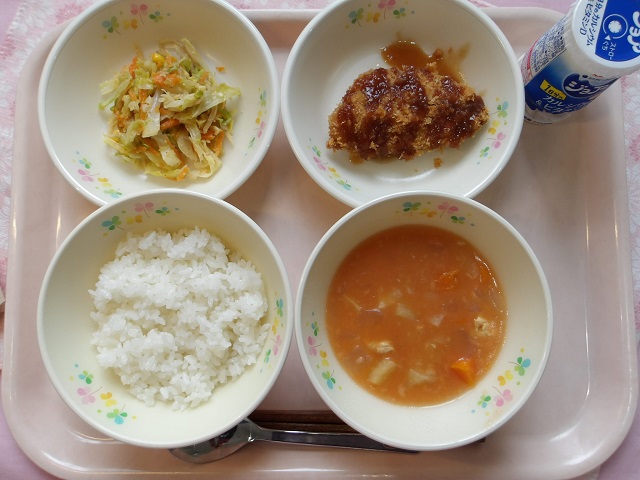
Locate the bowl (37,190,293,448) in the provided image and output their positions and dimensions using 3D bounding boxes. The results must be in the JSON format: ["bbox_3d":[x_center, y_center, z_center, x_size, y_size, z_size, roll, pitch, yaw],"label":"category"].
[{"bbox_3d":[-0.083,0.043,0.296,0.138,0.057,0.138,0,85,1],"label":"bowl"}]

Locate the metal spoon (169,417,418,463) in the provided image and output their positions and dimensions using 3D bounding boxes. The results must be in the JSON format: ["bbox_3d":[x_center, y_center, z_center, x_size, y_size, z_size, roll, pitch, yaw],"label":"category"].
[{"bbox_3d":[-0.019,0.121,0.308,0.162,0.018,0.039,4,85,1],"label":"metal spoon"}]

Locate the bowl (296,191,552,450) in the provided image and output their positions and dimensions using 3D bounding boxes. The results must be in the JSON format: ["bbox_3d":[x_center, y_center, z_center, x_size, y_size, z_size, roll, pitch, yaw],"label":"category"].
[{"bbox_3d":[0.056,0.044,0.295,0.138,0.057,0.138,0,85,1],"label":"bowl"}]

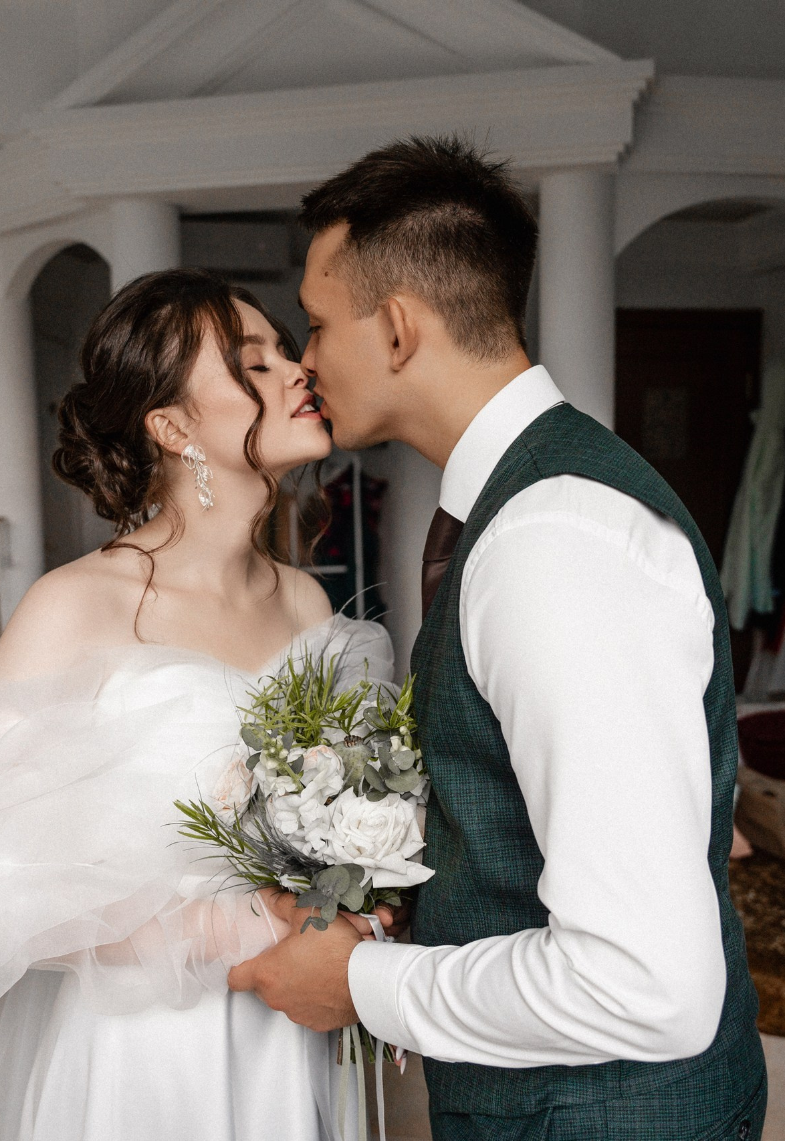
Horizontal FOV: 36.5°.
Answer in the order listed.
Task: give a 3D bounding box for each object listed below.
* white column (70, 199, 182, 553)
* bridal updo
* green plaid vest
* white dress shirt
[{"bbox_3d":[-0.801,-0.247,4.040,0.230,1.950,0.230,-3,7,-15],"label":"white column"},{"bbox_3d":[-0.199,-0.157,1.110,0.230,0.250,0.190,-11,4,18],"label":"bridal updo"},{"bbox_3d":[0.169,0.157,1.030,0.300,0.600,0.410,0,7,3],"label":"green plaid vest"},{"bbox_3d":[0.143,0.145,1.010,0.350,0.640,0.500,0,7,3],"label":"white dress shirt"}]

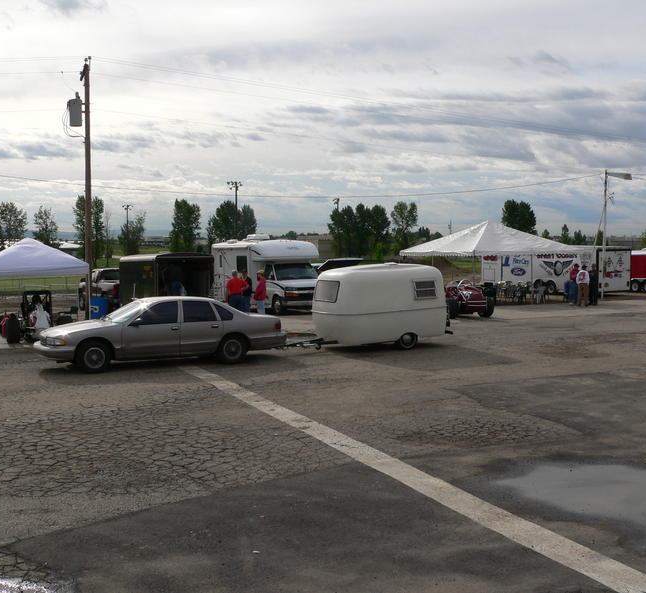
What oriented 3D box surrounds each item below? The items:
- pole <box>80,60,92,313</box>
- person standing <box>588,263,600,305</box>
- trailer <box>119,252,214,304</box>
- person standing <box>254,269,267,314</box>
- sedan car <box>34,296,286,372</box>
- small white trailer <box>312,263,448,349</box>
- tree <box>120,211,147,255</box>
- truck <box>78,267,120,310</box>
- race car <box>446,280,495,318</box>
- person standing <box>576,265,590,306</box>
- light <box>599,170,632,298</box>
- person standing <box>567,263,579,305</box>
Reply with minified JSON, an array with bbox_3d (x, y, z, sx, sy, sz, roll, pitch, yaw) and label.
[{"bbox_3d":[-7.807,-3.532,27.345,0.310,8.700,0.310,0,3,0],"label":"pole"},{"bbox_3d":[11.464,-0.486,34.700,0.520,1.740,0.340,2,4,30],"label":"person standing"},{"bbox_3d":[-5.298,-0.306,27.455,1.900,2.200,4.200,-2,5,-29],"label":"trailer"},{"bbox_3d":[-2.085,0.002,27.200,0.380,1.750,0.500,0,4,3],"label":"person standing"},{"bbox_3d":[-3.472,0.727,17.758,5.400,1.420,1.960,-2,5,-31],"label":"sedan car"},{"bbox_3d":[1.488,0.206,21.064,3.220,2.103,2.030,-2,5,-37],"label":"small white trailer"},{"bbox_3d":[-43.965,-14.124,189.516,6.000,10.800,6.000,0,3,0],"label":"tree"},{"bbox_3d":[-7.479,-0.254,30.639,1.950,1.780,5.500,-2,4,-30],"label":"truck"},{"bbox_3d":[4.800,0.045,29.900,1.680,1.310,3.500,-1,4,-18],"label":"race car"},{"bbox_3d":[11.418,-0.461,36.029,0.550,1.790,0.350,1,3,13],"label":"person standing"},{"bbox_3d":[13.897,-2.893,38.825,1.320,6.078,0.340,0,4,-6],"label":"light"},{"bbox_3d":[10.868,-0.533,35.706,0.420,1.740,0.500,3,5,30],"label":"person standing"}]

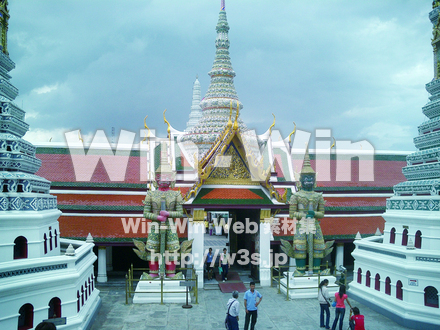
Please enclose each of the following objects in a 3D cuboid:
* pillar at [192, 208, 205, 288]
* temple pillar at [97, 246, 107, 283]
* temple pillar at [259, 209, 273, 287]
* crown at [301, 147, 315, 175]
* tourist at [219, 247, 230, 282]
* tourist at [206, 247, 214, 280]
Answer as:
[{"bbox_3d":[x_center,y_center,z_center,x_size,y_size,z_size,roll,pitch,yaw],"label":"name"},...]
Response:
[{"bbox_3d":[-1.059,4.081,21.957,0.540,3.852,0.540,1,-5,-6],"label":"pillar"},{"bbox_3d":[-5.938,4.878,22.452,0.470,2.000,0.470,1,-6,-7],"label":"temple pillar"},{"bbox_3d":[2.278,4.132,22.495,0.540,3.850,0.540,1,-5,-6],"label":"temple pillar"},{"bbox_3d":[4.109,-0.282,20.716,0.650,1.405,0.650,1,-5,-6],"label":"crown"},{"bbox_3d":[0.224,4.987,22.211,0.520,1.655,0.400,1,-5,-6],"label":"tourist"},{"bbox_3d":[-0.486,5.073,22.843,0.450,1.601,0.350,1,-5,-6],"label":"tourist"}]

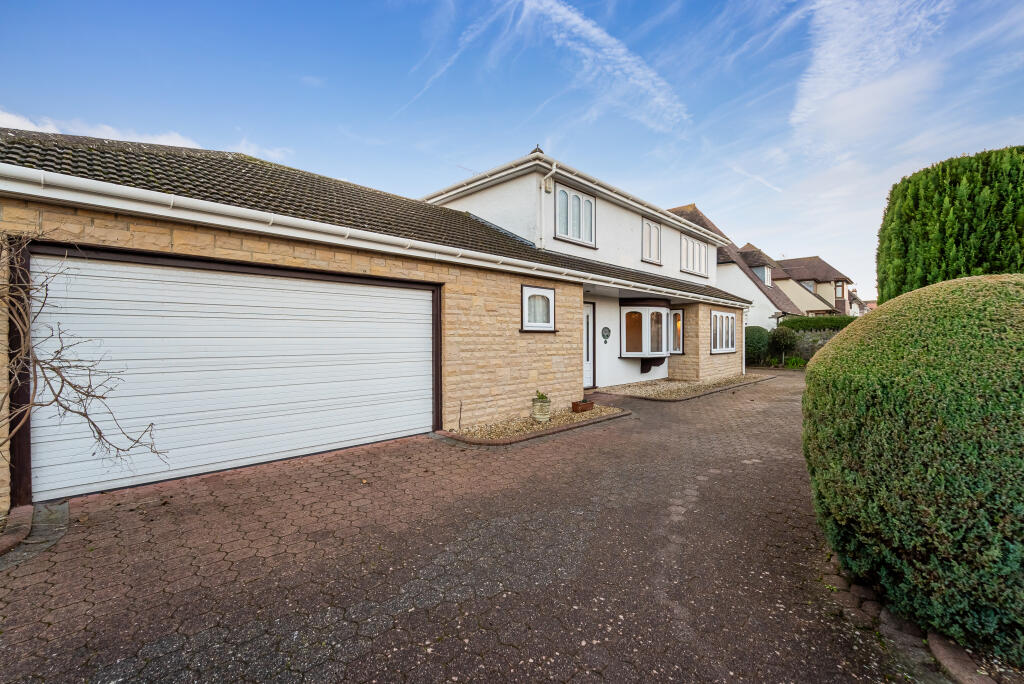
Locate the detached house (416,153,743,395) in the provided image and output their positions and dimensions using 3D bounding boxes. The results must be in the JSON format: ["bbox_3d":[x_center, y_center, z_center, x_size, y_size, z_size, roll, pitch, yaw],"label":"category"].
[{"bbox_3d":[2.524,-2.647,14.569,11.200,7.900,8.250,0,1,-42],"label":"detached house"}]

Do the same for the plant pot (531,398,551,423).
[{"bbox_3d":[0.501,1.179,6.880,0.320,0.370,0.320,0,0,0],"label":"plant pot"}]

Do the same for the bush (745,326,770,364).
[{"bbox_3d":[12.188,0.187,19.900,1.280,1.900,1.280,0,0,0],"label":"bush"}]

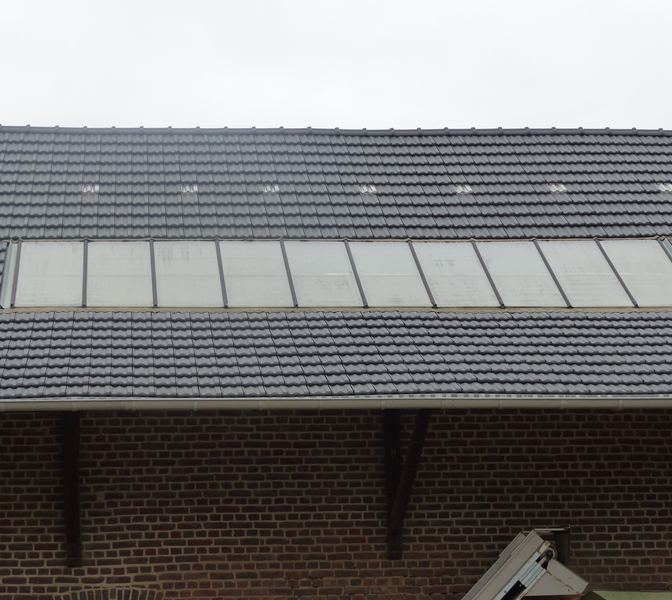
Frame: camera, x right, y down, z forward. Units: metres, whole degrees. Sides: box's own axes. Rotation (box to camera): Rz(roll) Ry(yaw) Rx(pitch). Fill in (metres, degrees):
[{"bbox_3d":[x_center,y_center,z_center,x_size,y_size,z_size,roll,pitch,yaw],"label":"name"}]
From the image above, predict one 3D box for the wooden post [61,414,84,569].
[{"bbox_3d":[-2.615,1.858,18.725,0.160,1.605,0.220,0,-11,-7],"label":"wooden post"}]

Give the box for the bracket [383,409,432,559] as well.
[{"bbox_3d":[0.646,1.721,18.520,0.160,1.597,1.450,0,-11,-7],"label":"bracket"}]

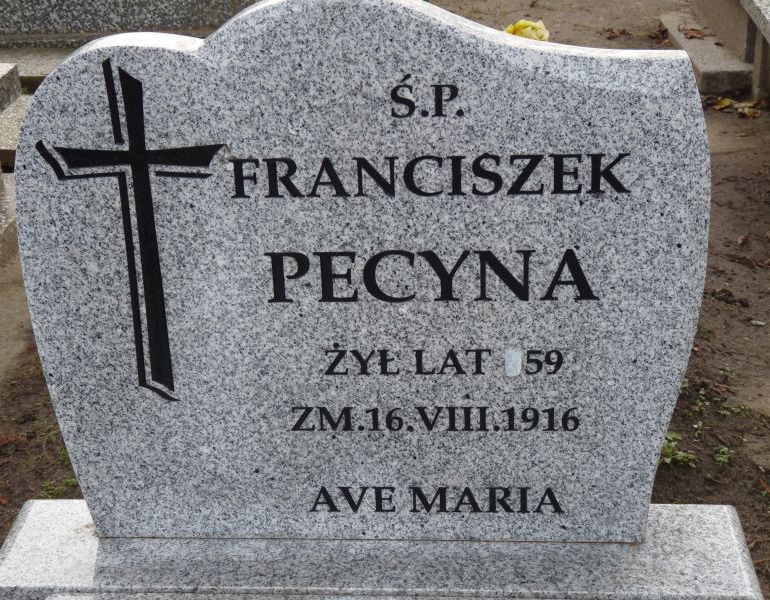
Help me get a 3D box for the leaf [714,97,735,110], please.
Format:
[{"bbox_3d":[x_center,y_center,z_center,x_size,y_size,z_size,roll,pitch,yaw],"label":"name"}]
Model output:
[{"bbox_3d":[1.188,-0.688,5.257,0.077,0.028,0.065,3,24,12],"label":"leaf"}]

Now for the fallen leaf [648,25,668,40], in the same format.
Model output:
[{"bbox_3d":[1.136,-1.115,6.262,0.083,0.032,0.071,2,23,10],"label":"fallen leaf"}]

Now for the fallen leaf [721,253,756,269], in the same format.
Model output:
[{"bbox_3d":[0.922,-0.103,3.917,0.056,0.020,0.090,-23,30,-39],"label":"fallen leaf"}]

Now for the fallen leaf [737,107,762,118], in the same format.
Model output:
[{"bbox_3d":[1.250,-0.643,5.153,0.082,0.023,0.070,3,24,13],"label":"fallen leaf"}]

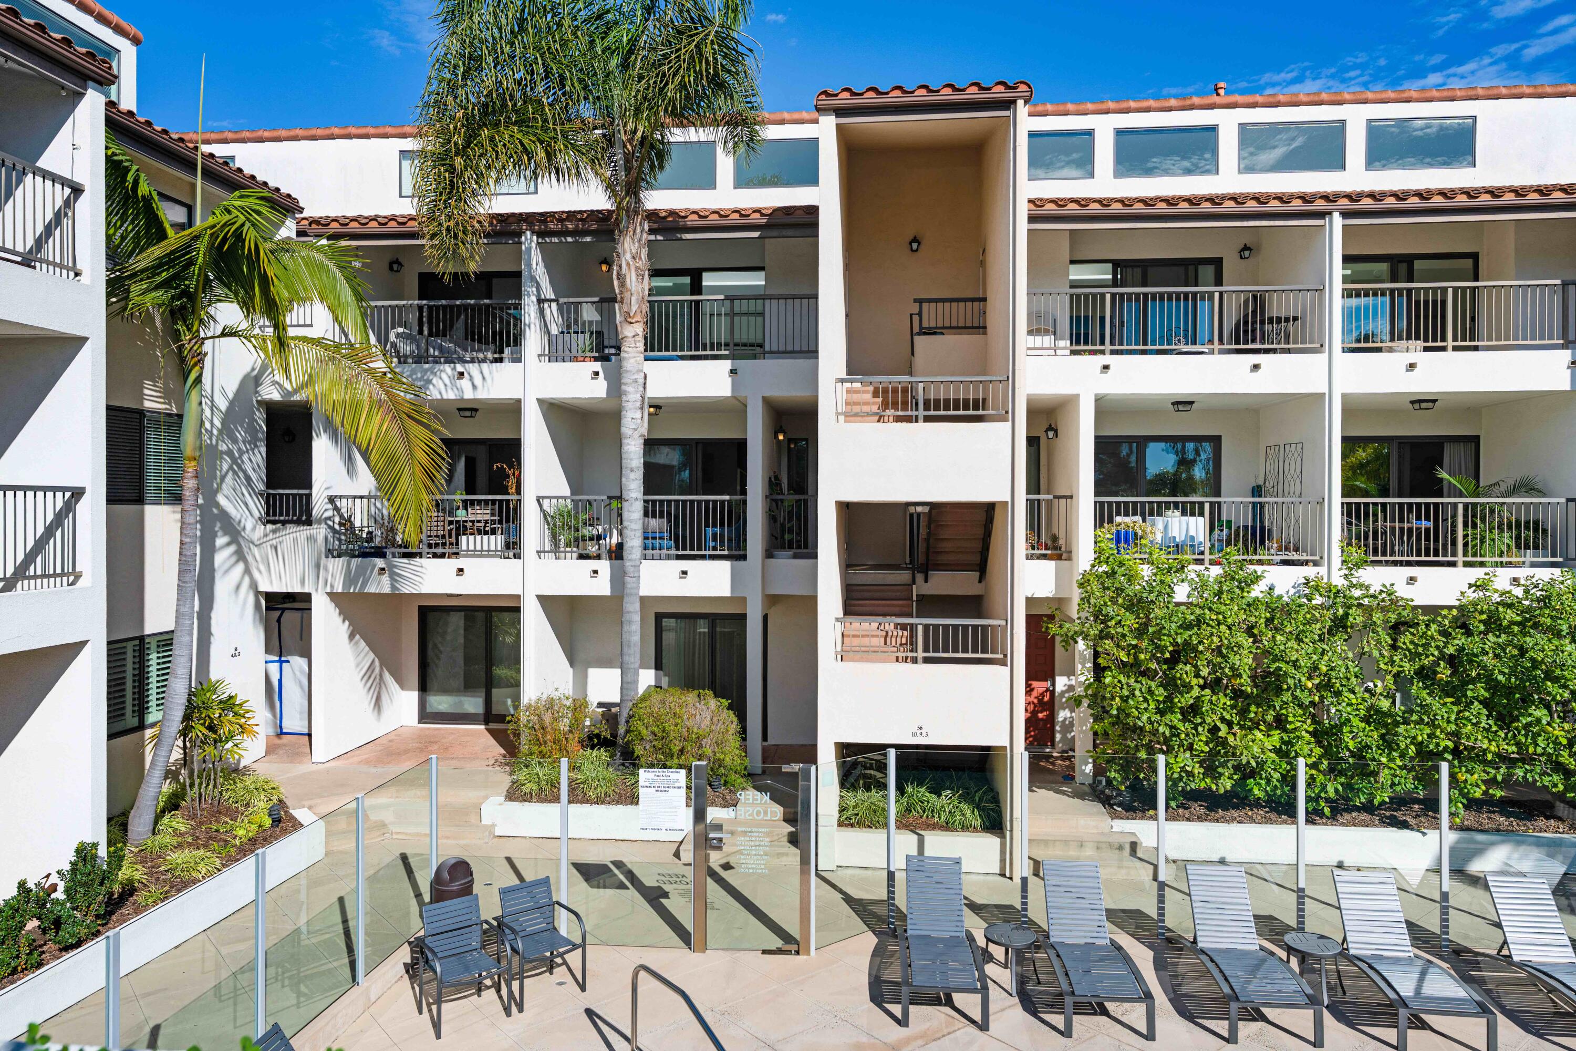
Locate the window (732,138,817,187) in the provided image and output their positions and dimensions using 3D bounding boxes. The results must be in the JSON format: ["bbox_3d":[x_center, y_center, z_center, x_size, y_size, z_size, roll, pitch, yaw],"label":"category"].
[{"bbox_3d":[-0.083,-6.007,17.469,1.612,0.789,0.100,0,0,6],"label":"window"}]

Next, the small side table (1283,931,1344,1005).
[{"bbox_3d":[4.471,3.751,8.928,0.460,0.405,0.460,0,0,6],"label":"small side table"}]

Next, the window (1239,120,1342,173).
[{"bbox_3d":[7.731,-5.792,16.101,1.570,0.790,0.100,0,0,6],"label":"window"}]

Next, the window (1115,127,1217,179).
[{"bbox_3d":[6.466,-6.385,17.951,1.729,0.935,0.100,0,0,6],"label":"window"}]

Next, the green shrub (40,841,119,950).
[{"bbox_3d":[-6.473,3.297,9.606,0.660,0.770,0.660,0,0,6],"label":"green shrub"}]

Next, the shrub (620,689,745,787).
[{"bbox_3d":[-1.359,2.756,13.818,1.620,1.300,1.400,0,0,6],"label":"shrub"}]

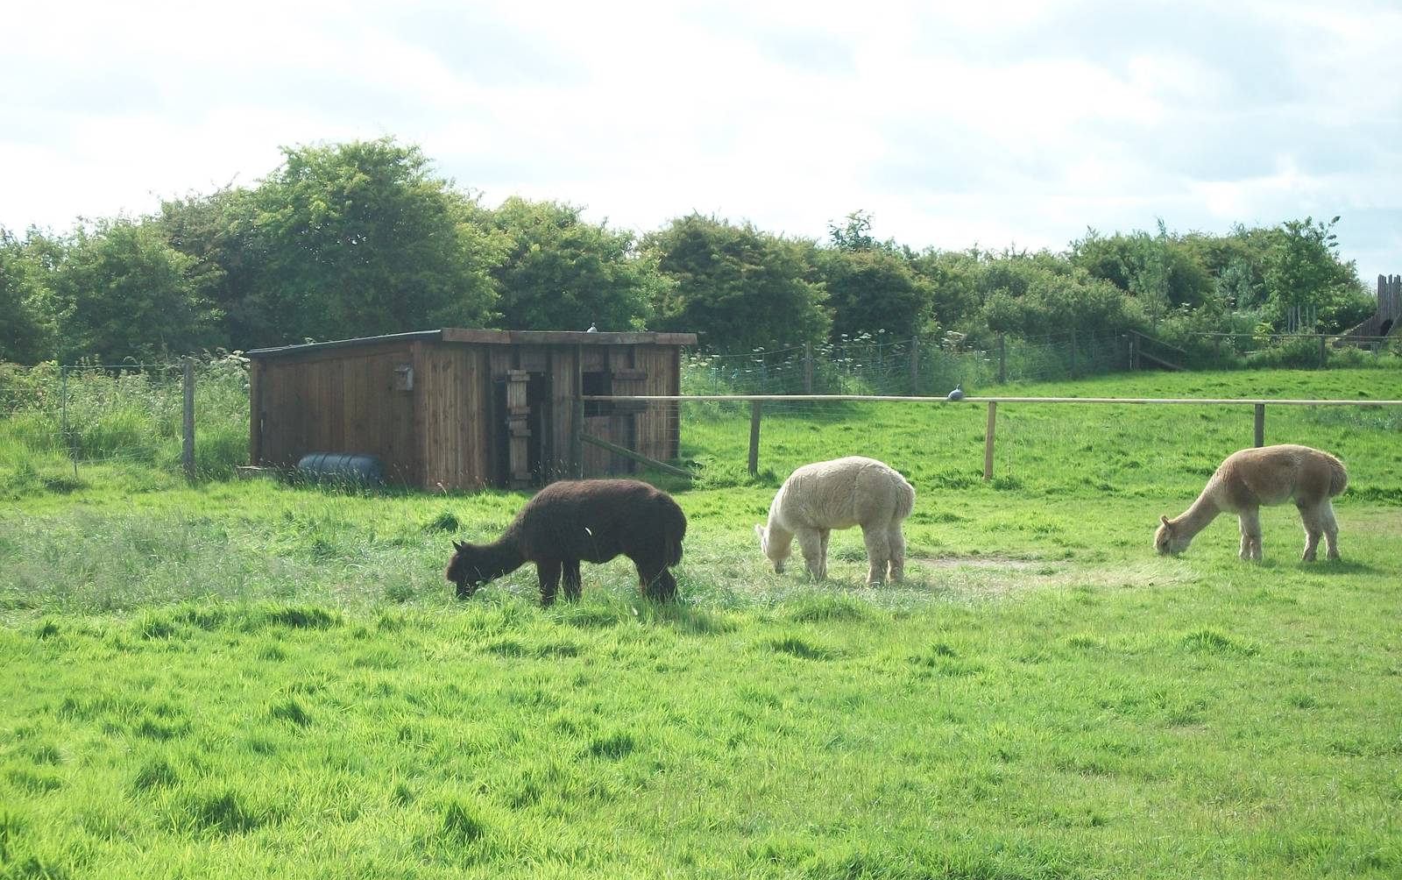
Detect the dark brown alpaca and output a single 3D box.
[{"bbox_3d":[-0.920,0.707,21.200,1.560,0.870,0.450,0,1,11],"label":"dark brown alpaca"}]

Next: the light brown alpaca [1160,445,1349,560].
[{"bbox_3d":[4.333,0.497,24.600,1.470,0.930,0.450,0,1,11],"label":"light brown alpaca"}]

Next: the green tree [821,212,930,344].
[{"bbox_3d":[4.119,-3.223,74.000,2.700,4.390,2.700,0,1,0],"label":"green tree"}]

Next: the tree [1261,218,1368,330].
[{"bbox_3d":[20.313,-5.047,103.000,3.600,4.630,3.500,0,1,0],"label":"tree"}]

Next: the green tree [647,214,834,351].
[{"bbox_3d":[0.753,-2.677,66.000,3.900,4.220,3.800,0,1,0],"label":"green tree"}]

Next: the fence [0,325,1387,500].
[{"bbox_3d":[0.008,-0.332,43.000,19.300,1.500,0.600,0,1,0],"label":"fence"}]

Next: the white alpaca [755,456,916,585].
[{"bbox_3d":[0.972,0.578,22.400,1.120,0.930,0.450,1,1,28],"label":"white alpaca"}]

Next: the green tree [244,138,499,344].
[{"bbox_3d":[-5.488,-2.438,52.000,4.300,5.190,4.200,0,1,0],"label":"green tree"}]

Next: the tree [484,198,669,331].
[{"bbox_3d":[-2.312,-2.312,58.000,3.500,4.360,3.500,0,1,0],"label":"tree"}]

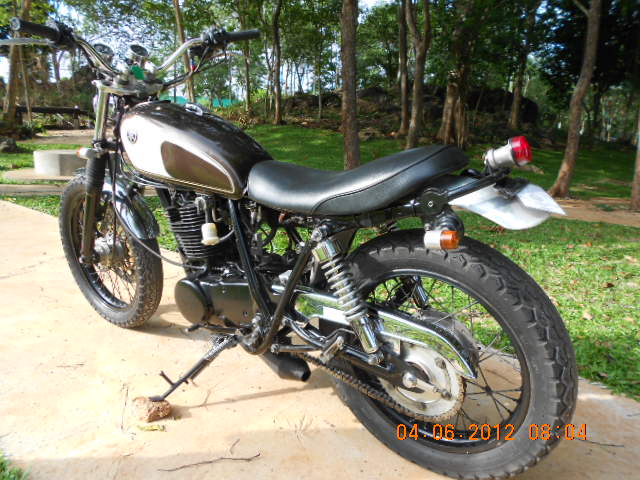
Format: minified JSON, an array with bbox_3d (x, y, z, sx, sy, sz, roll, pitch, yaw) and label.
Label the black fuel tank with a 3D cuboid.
[{"bbox_3d":[-0.347,-0.290,1.443,0.580,0.245,0.270,12,25,34],"label":"black fuel tank"}]

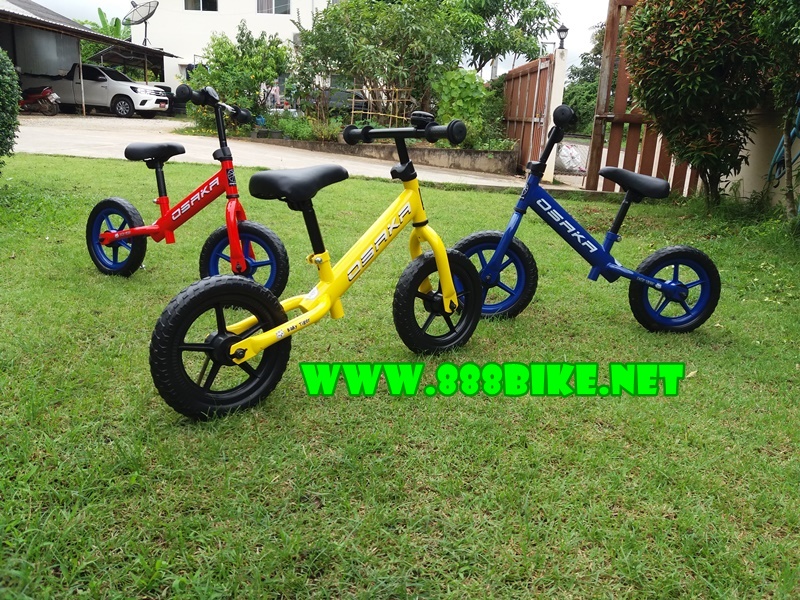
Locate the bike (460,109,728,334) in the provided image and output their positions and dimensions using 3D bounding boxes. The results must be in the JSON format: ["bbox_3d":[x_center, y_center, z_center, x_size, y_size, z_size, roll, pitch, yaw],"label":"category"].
[{"bbox_3d":[0.593,-0.233,1.993,0.874,0.649,0.370,3,15,-3],"label":"bike"}]

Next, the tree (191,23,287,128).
[{"bbox_3d":[-3.969,-5.551,16.000,2.500,2.600,2.400,4,15,0],"label":"tree"}]

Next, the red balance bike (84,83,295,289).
[{"bbox_3d":[-0.678,-0.336,2.033,0.873,0.649,0.370,13,17,30],"label":"red balance bike"}]

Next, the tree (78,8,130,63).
[{"bbox_3d":[-11.873,-9.623,26.000,2.600,4.200,2.600,4,15,0],"label":"tree"}]

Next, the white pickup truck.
[{"bbox_3d":[-10.426,-7.113,21.897,5.250,1.680,1.820,6,15,8],"label":"white pickup truck"}]

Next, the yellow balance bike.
[{"bbox_3d":[-0.121,-0.101,1.434,0.882,0.605,0.422,-10,15,-41],"label":"yellow balance bike"}]

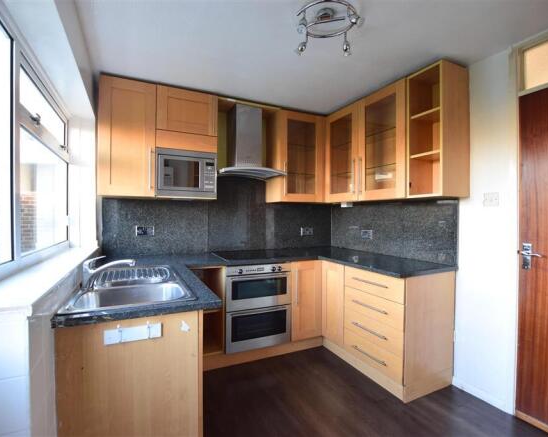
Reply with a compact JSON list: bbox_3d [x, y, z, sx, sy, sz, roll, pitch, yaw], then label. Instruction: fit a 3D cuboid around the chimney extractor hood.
[{"bbox_3d":[-0.269,-0.751,2.675,0.632,0.704,0.472,0,0,-25],"label":"chimney extractor hood"}]

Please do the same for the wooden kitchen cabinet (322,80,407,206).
[{"bbox_3d":[0.934,-0.629,2.617,0.307,0.934,0.976,0,0,-28],"label":"wooden kitchen cabinet"}]

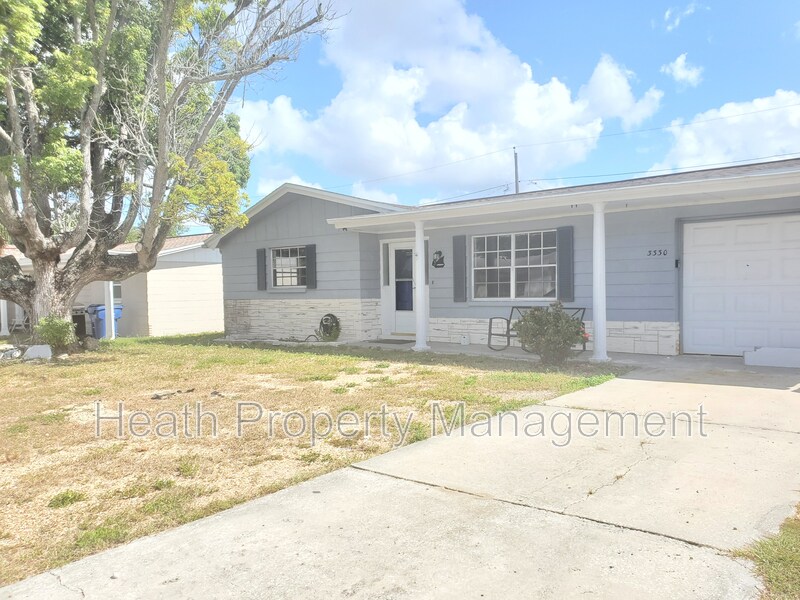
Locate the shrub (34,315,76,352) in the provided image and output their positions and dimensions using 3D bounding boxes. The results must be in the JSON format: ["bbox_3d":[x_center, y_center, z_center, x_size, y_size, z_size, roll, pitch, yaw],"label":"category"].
[{"bbox_3d":[-8.026,0.776,14.000,0.870,0.850,0.820,-2,2,-30],"label":"shrub"}]

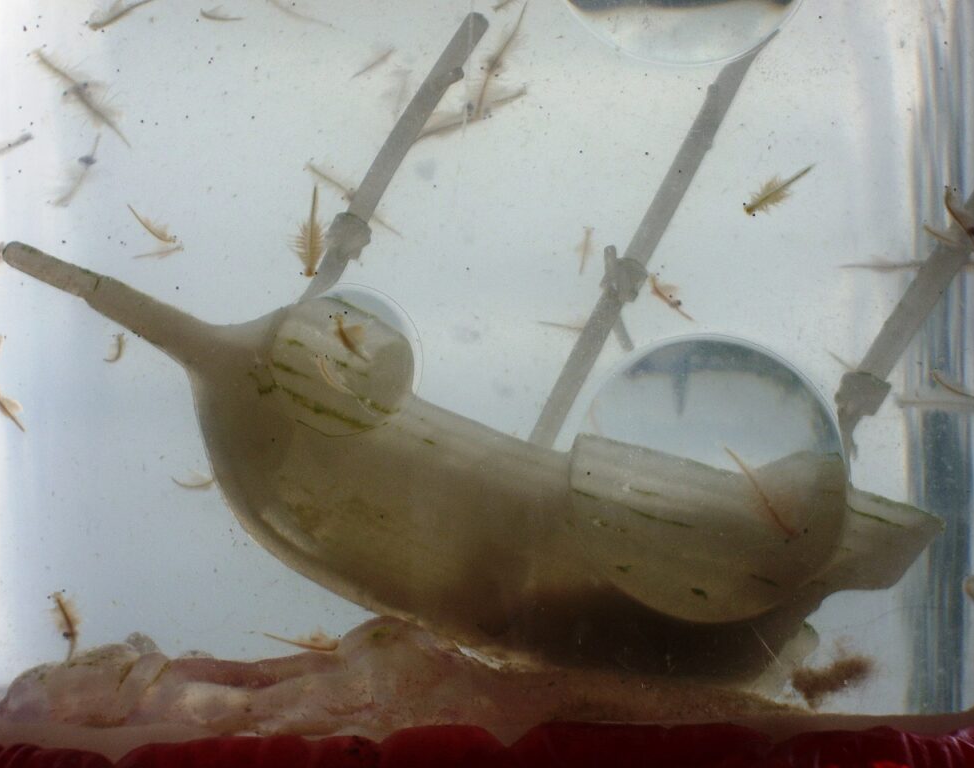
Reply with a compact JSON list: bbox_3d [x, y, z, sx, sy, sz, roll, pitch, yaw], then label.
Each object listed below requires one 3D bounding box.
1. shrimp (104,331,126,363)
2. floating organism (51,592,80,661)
[{"bbox_3d":[-0.040,-0.004,0.340,0.002,0.003,0.001,9,0,11],"label":"shrimp"},{"bbox_3d":[-0.045,0.026,0.340,0.003,0.008,0.002,-11,0,0],"label":"floating organism"}]

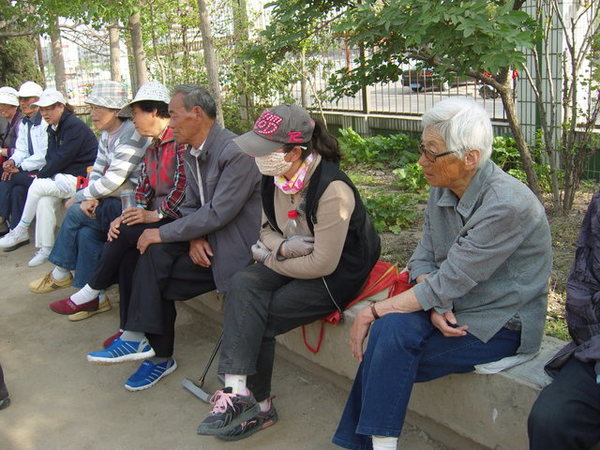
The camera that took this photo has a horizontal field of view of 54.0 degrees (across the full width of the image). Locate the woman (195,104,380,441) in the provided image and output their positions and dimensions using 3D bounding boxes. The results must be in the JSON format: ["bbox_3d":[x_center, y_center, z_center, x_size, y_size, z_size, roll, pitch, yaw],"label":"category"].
[{"bbox_3d":[-0.016,0.136,2.125,0.709,1.113,0.492,-9,16,-27],"label":"woman"}]

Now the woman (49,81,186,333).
[{"bbox_3d":[-0.849,-0.071,2.900,0.758,1.182,0.473,-12,18,-37],"label":"woman"}]

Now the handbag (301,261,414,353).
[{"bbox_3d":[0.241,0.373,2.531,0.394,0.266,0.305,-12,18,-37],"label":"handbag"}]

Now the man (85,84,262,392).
[{"bbox_3d":[-0.483,0.010,2.537,0.778,1.182,0.512,-11,17,-33],"label":"man"}]

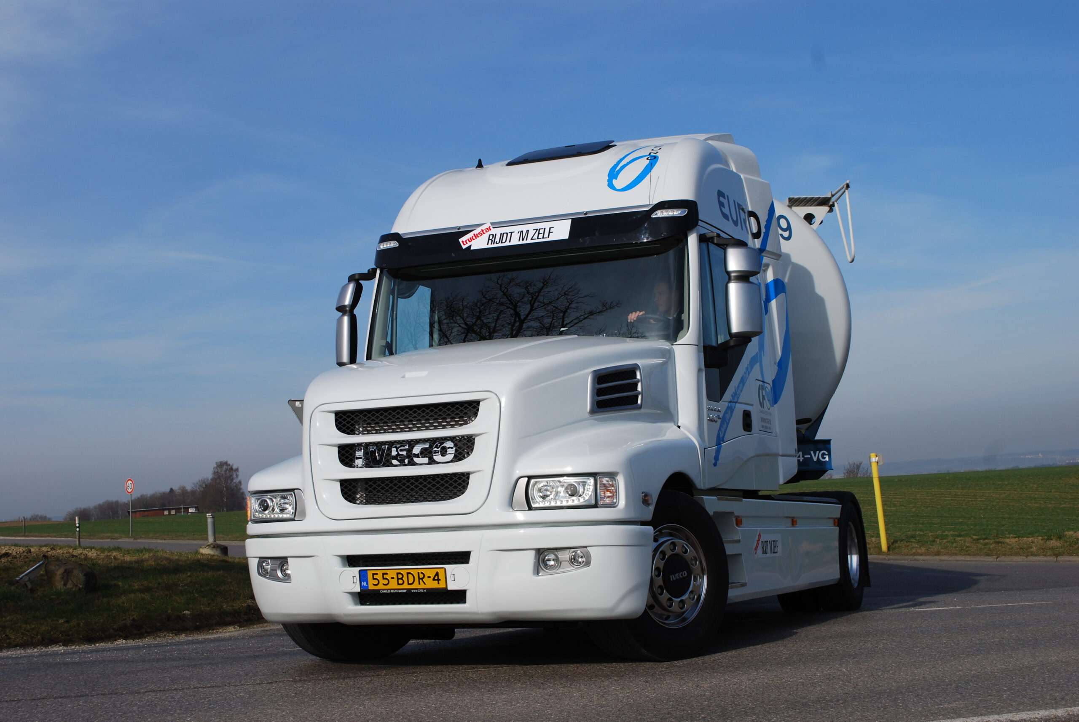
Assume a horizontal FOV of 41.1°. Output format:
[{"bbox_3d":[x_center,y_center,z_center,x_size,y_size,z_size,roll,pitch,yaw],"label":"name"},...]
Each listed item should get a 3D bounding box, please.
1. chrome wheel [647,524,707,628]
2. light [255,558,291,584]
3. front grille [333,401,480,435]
[{"bbox_3d":[0.725,1.252,8.370,0.595,0.595,0.190,5,-10,-44],"label":"chrome wheel"},{"bbox_3d":[-1.499,1.192,8.191,0.265,0.138,0.100,-6,-8,30],"label":"light"},{"bbox_3d":[-0.727,0.325,7.961,0.905,0.155,0.090,-5,-8,22],"label":"front grille"}]

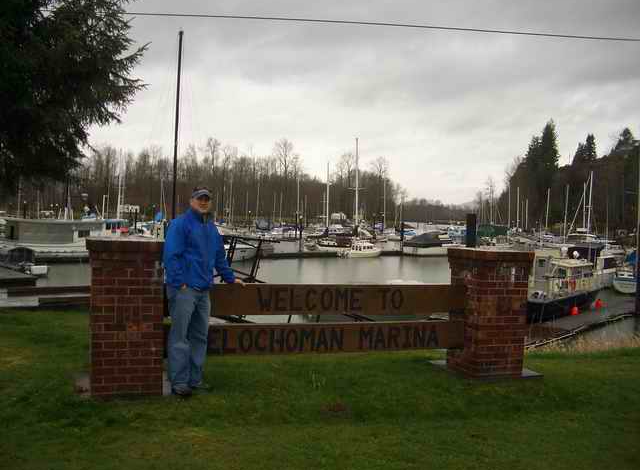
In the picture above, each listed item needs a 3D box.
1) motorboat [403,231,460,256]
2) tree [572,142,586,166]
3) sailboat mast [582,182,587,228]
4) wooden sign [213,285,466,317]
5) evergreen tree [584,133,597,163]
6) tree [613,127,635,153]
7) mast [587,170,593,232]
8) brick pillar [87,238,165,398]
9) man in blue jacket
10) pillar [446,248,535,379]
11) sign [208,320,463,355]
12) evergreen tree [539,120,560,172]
[{"bbox_3d":[12.296,0.942,72.799,6.200,2.726,2.400,2,2,-10],"label":"motorboat"},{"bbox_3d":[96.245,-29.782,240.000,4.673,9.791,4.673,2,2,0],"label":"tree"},{"bbox_3d":[40.057,-4.468,98.000,0.160,7.269,0.160,2,2,0],"label":"sailboat mast"},{"bbox_3d":[0.039,0.636,6.410,3.160,0.287,0.100,2,2,-19],"label":"wooden sign"},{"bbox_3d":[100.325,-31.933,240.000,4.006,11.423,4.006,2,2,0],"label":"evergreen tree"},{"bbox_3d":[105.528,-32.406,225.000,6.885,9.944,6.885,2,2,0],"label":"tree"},{"bbox_3d":[39.565,-4.918,95.000,0.180,8.809,0.180,2,2,0],"label":"mast"},{"bbox_3d":[-1.729,0.696,5.783,0.677,1.303,0.624,1,2,-19],"label":"brick pillar"},{"bbox_3d":[-1.024,0.497,5.640,0.660,1.790,0.420,0,3,-33],"label":"man in blue jacket"},{"bbox_3d":[1.812,0.819,7.006,0.677,1.303,0.624,1,2,-19],"label":"pillar"},{"bbox_3d":[0.026,1.015,6.425,3.160,0.284,0.100,2,2,-19],"label":"sign"},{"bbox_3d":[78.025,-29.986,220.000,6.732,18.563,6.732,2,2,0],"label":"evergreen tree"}]

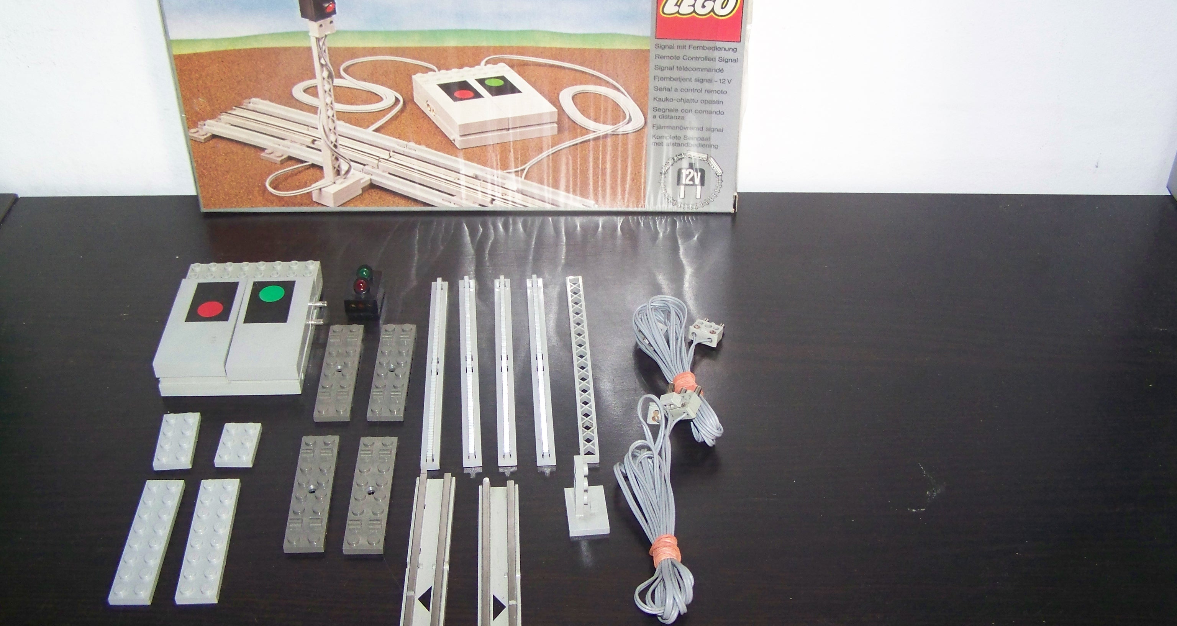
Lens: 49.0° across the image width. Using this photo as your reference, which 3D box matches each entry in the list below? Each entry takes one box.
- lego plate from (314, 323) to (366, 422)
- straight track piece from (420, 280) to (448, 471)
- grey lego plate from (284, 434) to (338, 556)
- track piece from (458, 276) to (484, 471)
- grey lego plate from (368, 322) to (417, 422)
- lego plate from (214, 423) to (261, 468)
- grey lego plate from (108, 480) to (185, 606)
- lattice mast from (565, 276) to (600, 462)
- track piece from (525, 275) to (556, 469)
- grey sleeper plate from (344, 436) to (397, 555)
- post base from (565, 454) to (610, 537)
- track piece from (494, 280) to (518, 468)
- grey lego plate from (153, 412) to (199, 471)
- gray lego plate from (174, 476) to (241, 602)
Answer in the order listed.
[{"bbox_3d":[-0.116,0.027,0.606,0.016,0.005,0.064,-1,39,-2],"label":"lego plate"},{"bbox_3d":[-0.072,0.025,0.606,0.008,0.007,0.128,-1,39,-3],"label":"straight track piece"},{"bbox_3d":[-0.117,0.075,0.547,0.016,0.005,0.064,-2,39,-2],"label":"grey lego plate"},{"bbox_3d":[-0.056,0.024,0.609,0.008,0.006,0.128,-3,39,-4],"label":"track piece"},{"bbox_3d":[-0.092,0.027,0.606,0.016,0.005,0.064,0,39,-1],"label":"grey lego plate"},{"bbox_3d":[-0.153,0.057,0.564,0.016,0.005,0.024,0,38,-2],"label":"lego plate"},{"bbox_3d":[-0.177,0.091,0.521,0.016,0.005,0.064,0,39,-2],"label":"grey lego plate"},{"bbox_3d":[-0.003,0.023,0.612,0.008,0.004,0.128,-2,39,-3],"label":"lattice mast"},{"bbox_3d":[-0.023,0.023,0.610,0.008,0.006,0.128,-2,39,-3],"label":"track piece"},{"bbox_3d":[-0.092,0.076,0.546,0.016,0.005,0.064,-1,39,-1],"label":"grey sleeper plate"},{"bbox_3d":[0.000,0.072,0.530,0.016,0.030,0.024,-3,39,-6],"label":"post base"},{"bbox_3d":[-0.039,0.024,0.608,0.008,0.007,0.128,-2,39,-4],"label":"track piece"},{"bbox_3d":[-0.180,0.056,0.566,0.016,0.005,0.032,-3,39,-5],"label":"grey lego plate"},{"bbox_3d":[-0.154,0.092,0.527,0.016,0.005,0.064,-2,39,-3],"label":"gray lego plate"}]

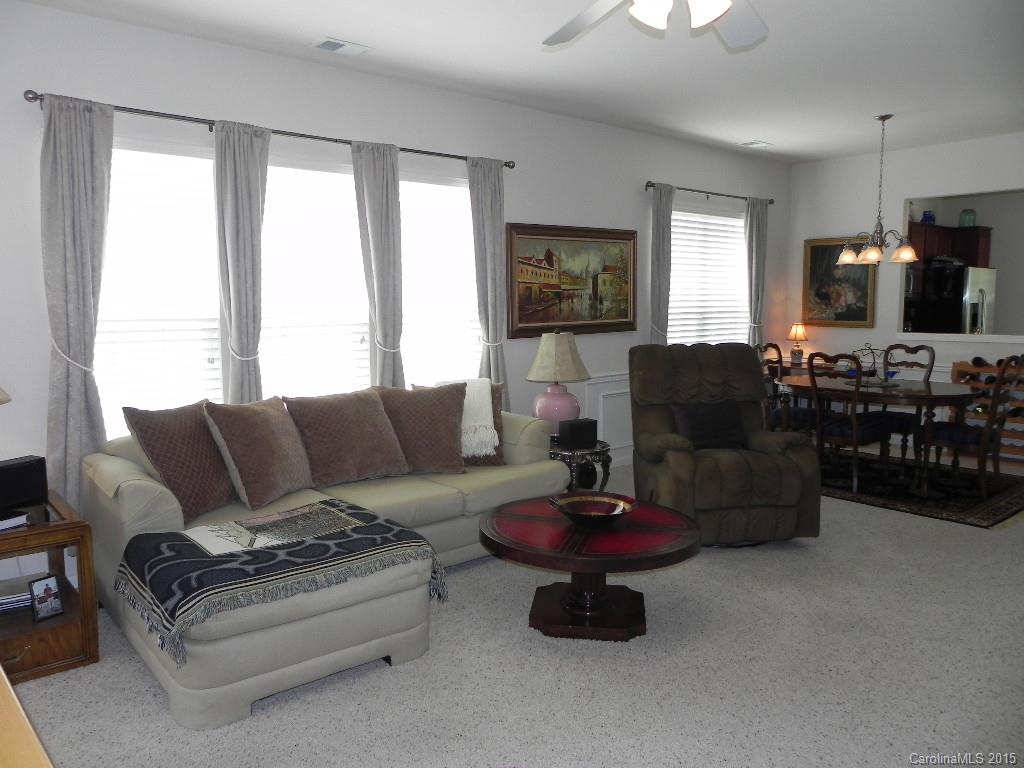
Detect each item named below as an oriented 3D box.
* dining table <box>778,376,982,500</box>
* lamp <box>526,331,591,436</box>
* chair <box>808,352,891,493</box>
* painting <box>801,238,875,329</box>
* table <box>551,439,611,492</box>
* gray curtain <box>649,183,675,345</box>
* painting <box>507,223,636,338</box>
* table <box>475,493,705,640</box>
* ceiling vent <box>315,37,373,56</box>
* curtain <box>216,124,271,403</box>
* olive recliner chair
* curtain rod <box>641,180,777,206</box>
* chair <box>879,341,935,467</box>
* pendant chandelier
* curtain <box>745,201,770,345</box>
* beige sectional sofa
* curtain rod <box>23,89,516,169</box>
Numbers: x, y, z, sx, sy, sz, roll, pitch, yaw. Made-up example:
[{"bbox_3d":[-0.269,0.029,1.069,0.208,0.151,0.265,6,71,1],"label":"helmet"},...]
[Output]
[{"bbox_3d":[2.754,0.358,5.905,1.090,0.710,1.400,-6,9,-40],"label":"dining table"},{"bbox_3d":[0.299,0.019,5.050,0.420,0.725,0.420,0,7,0],"label":"lamp"},{"bbox_3d":[2.499,0.263,5.727,0.550,1.000,0.470,-6,9,-42],"label":"chair"},{"bbox_3d":[3.238,-1.009,7.647,0.040,0.860,0.715,-6,9,-42],"label":"painting"},{"bbox_3d":[0.385,0.620,4.903,0.470,0.450,0.470,0,7,0],"label":"table"},{"bbox_3d":[1.249,-0.586,6.425,0.260,2.148,0.100,-6,9,-40],"label":"gray curtain"},{"bbox_3d":[0.480,-0.772,5.814,1.382,0.797,0.050,-6,9,-40],"label":"painting"},{"bbox_3d":[0.339,0.827,3.419,0.960,0.432,0.960,0,7,0],"label":"table"},{"bbox_3d":[-0.901,-1.794,4.122,0.285,0.020,0.180,-6,9,-42],"label":"ceiling vent"},{"bbox_3d":[-1.427,-0.307,4.144,0.300,2.148,0.100,-6,9,-40],"label":"curtain"},{"bbox_3d":[1.216,0.325,4.663,0.960,1.080,0.940,-1,7,-6],"label":"olive recliner chair"},{"bbox_3d":[1.777,-1.663,6.805,1.871,0.065,0.100,-6,9,-40],"label":"curtain rod"},{"bbox_3d":[3.156,0.189,6.338,0.540,1.000,0.470,-6,9,-42],"label":"chair"},{"bbox_3d":[2.820,-1.470,5.882,0.626,1.101,0.626,0,7,0],"label":"pendant chandelier"},{"bbox_3d":[2.324,-0.698,7.343,0.310,2.148,0.100,-6,9,-40],"label":"curtain"},{"bbox_3d":[-0.604,0.617,3.771,2.360,0.780,1.520,-5,8,-38],"label":"beige sectional sofa"},{"bbox_3d":[-1.061,-1.378,4.328,2.900,0.070,0.110,-6,9,-42],"label":"curtain rod"}]

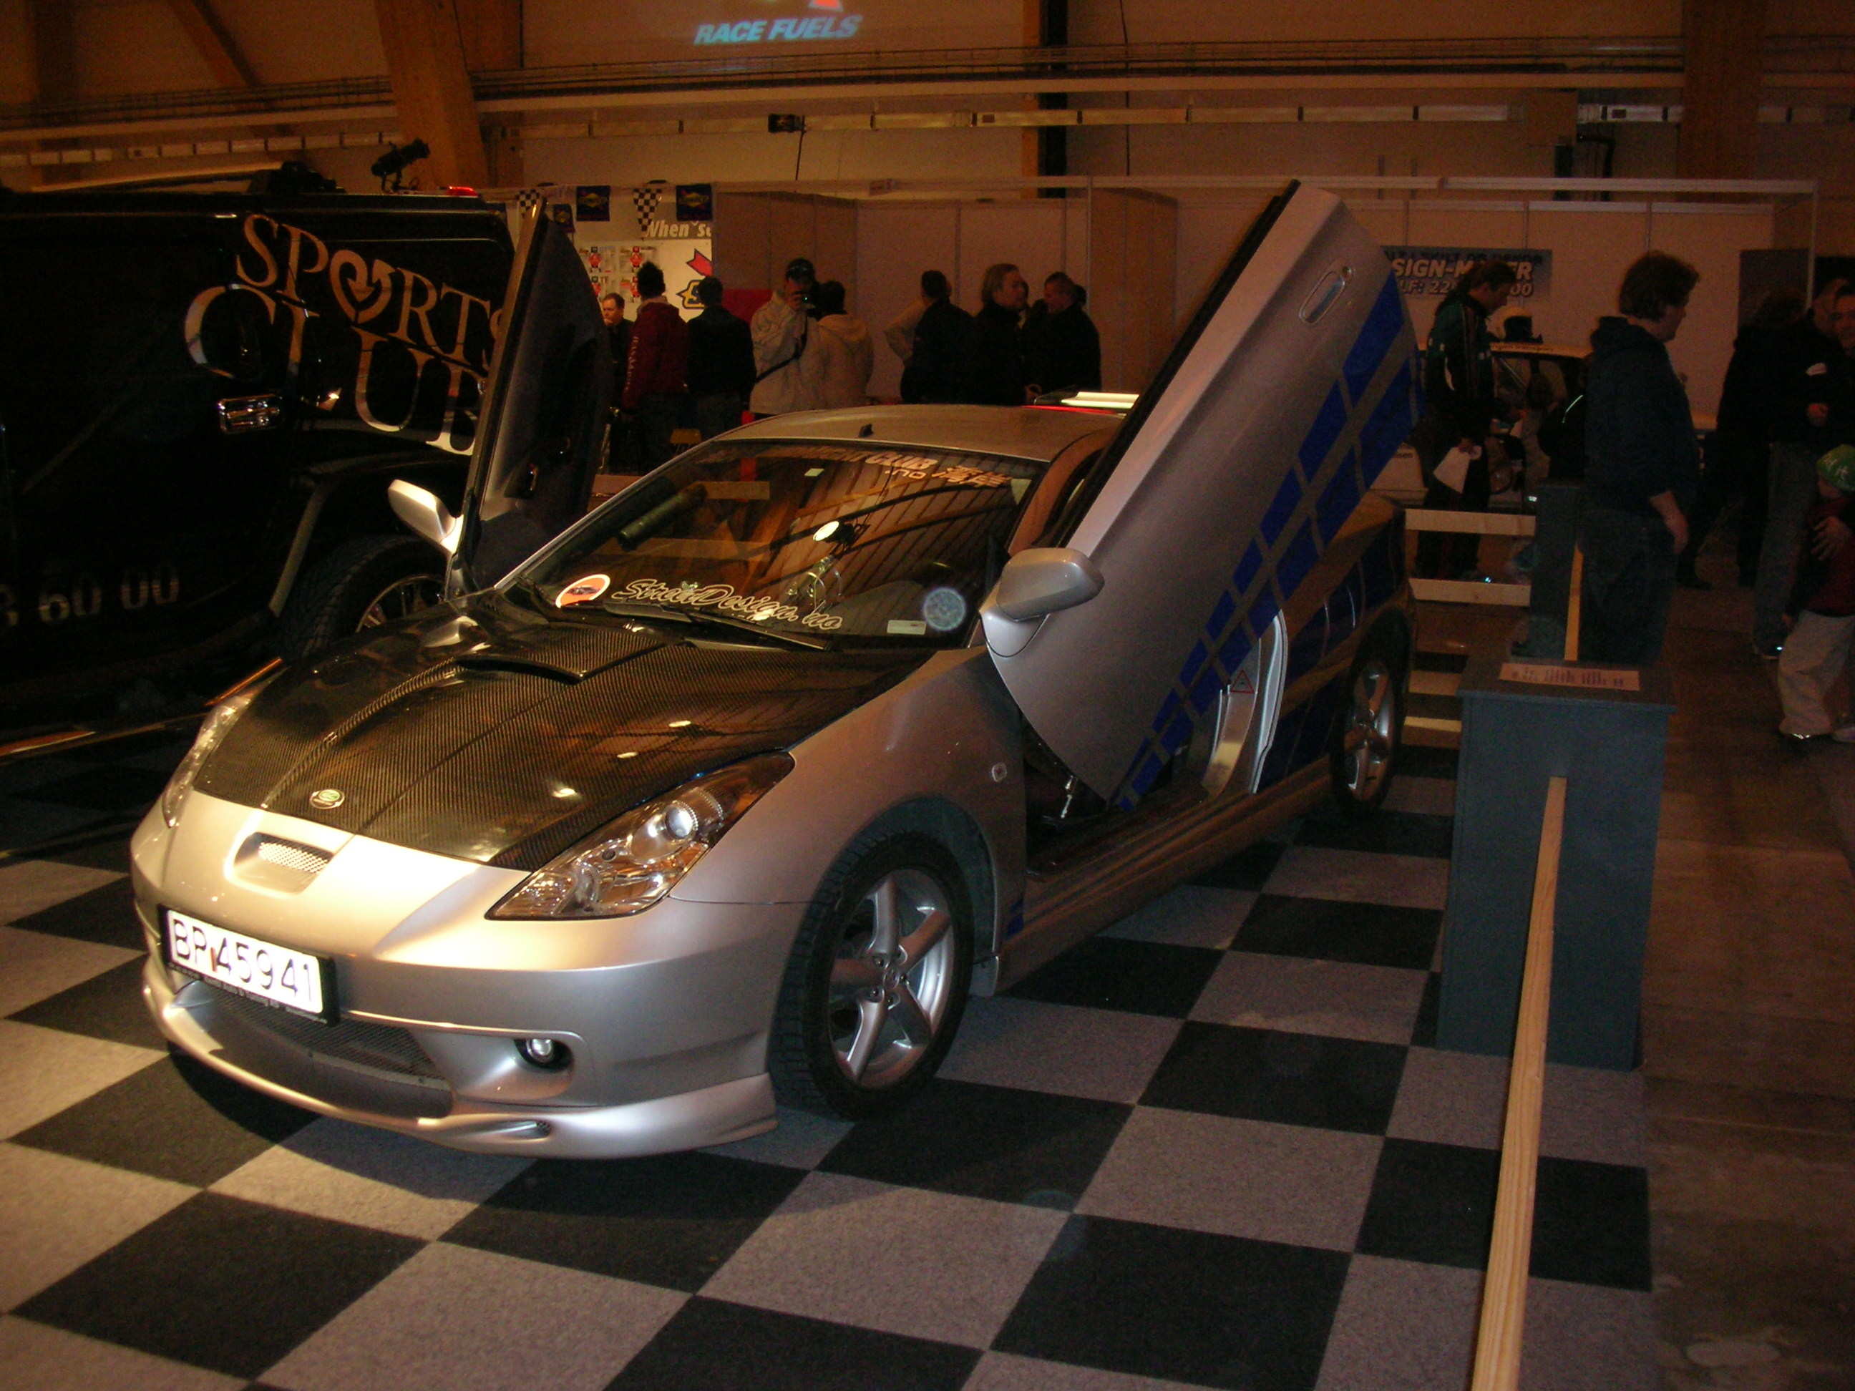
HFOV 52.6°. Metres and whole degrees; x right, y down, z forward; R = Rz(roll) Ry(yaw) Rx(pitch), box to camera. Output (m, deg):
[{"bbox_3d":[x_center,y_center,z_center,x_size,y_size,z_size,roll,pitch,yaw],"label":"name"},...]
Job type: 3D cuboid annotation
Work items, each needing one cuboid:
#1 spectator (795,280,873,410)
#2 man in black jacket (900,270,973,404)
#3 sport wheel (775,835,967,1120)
[{"bbox_3d":[-0.568,-1.698,11.674,0.500,1.730,0.340,0,12,-3],"label":"spectator"},{"bbox_3d":[0.080,-1.945,12.684,0.520,1.817,0.380,3,12,12],"label":"man in black jacket"},{"bbox_3d":[-0.148,0.530,3.668,0.210,0.615,0.615,8,14,33],"label":"sport wheel"}]

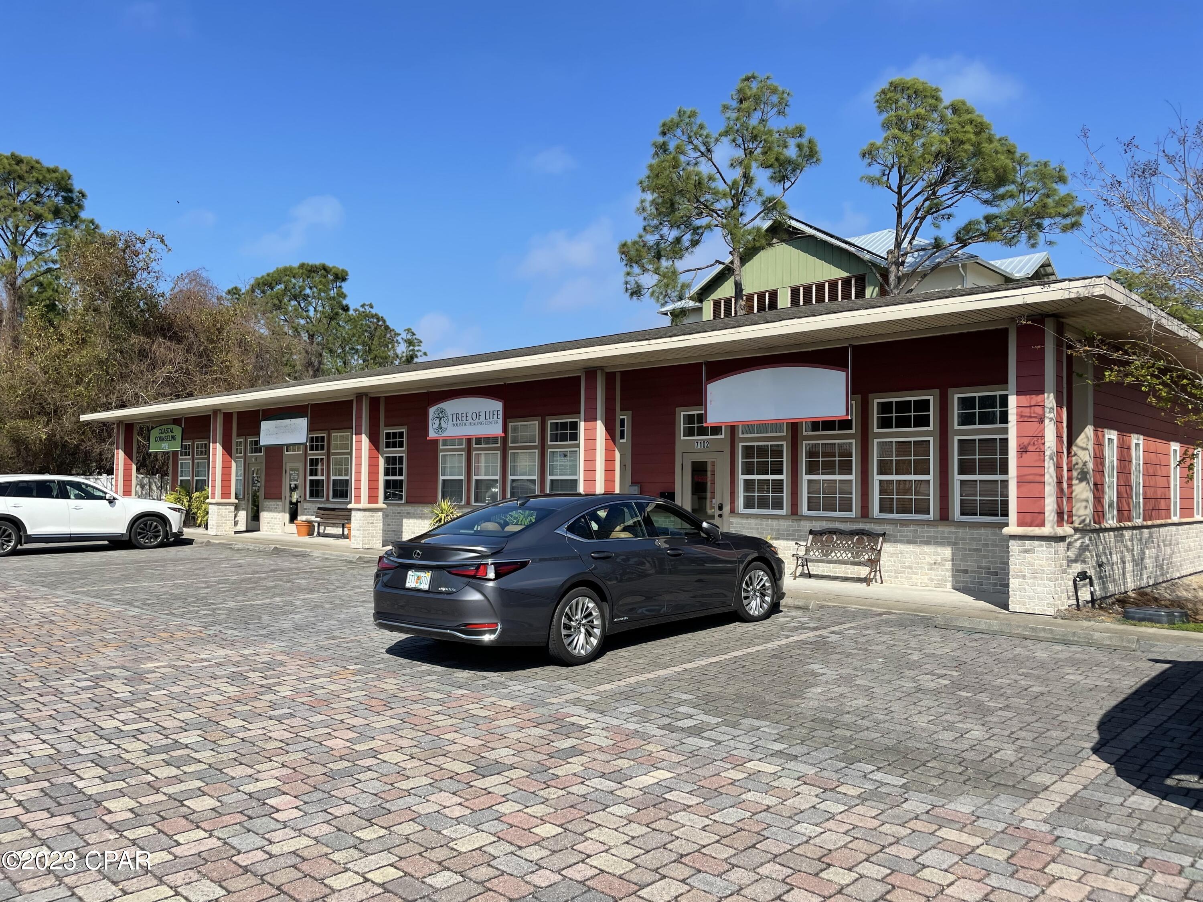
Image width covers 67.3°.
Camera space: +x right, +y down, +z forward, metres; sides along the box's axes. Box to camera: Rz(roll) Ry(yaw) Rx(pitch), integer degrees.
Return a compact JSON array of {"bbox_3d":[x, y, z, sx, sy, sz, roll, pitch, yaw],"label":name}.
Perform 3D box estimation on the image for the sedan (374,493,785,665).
[{"bbox_3d":[0.035,1.130,9.320,1.880,1.450,4.960,-1,-2,40],"label":"sedan"}]

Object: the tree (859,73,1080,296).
[{"bbox_3d":[12.750,-5.000,31.000,7.400,15.500,7.000,1,-2,0],"label":"tree"}]

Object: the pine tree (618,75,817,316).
[{"bbox_3d":[4.450,-5.600,34.000,7.400,16.800,7.000,1,-2,0],"label":"pine tree"}]

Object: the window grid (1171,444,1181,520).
[{"bbox_3d":[9.580,0.500,15.080,0.090,1.260,0.600,-1,-2,44],"label":"window grid"}]

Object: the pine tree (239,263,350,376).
[{"bbox_3d":[-17.400,-3.900,52.000,6.200,13.800,6.200,1,-2,0],"label":"pine tree"}]

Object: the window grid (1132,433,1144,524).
[{"bbox_3d":[7.920,0.410,13.330,0.090,1.260,0.600,-1,-2,44],"label":"window grid"}]

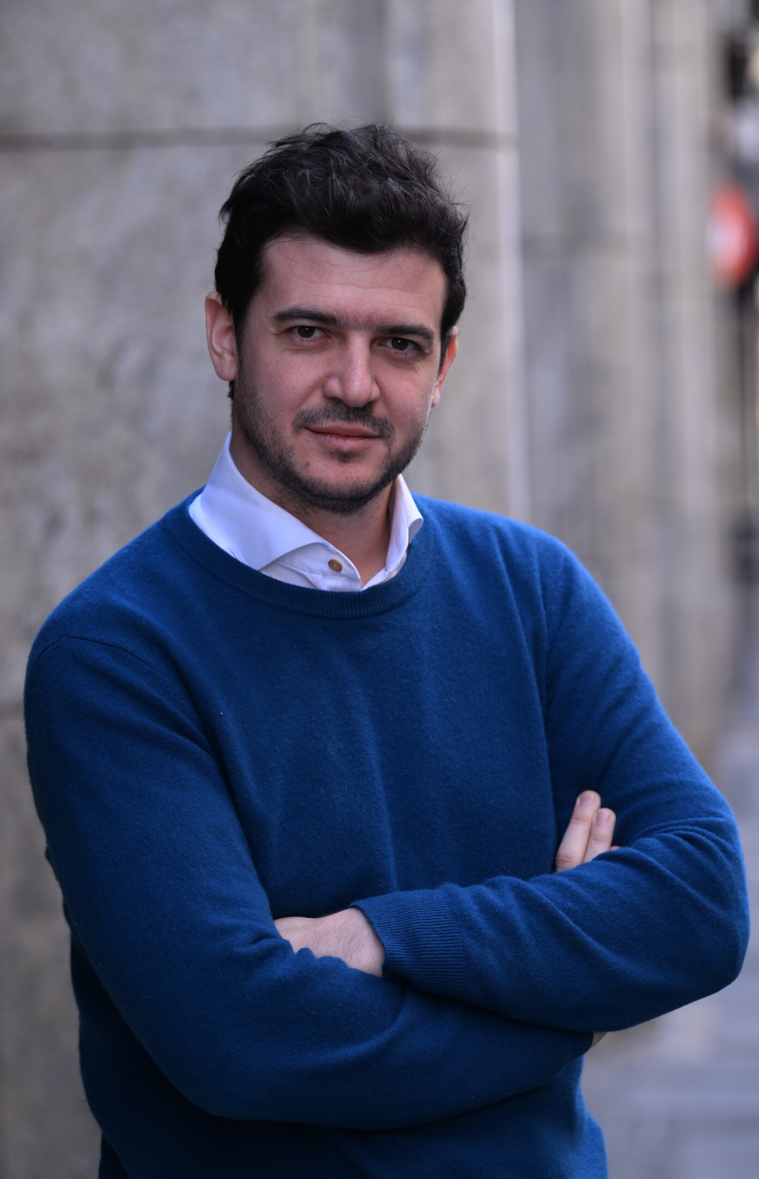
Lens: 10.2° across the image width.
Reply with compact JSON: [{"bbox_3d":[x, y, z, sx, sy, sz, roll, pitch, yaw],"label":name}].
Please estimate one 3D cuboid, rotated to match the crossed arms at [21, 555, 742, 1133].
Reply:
[{"bbox_3d":[0.004,0.161,2.870,0.475,0.375,0.300,-4,3,-27],"label":"crossed arms"}]

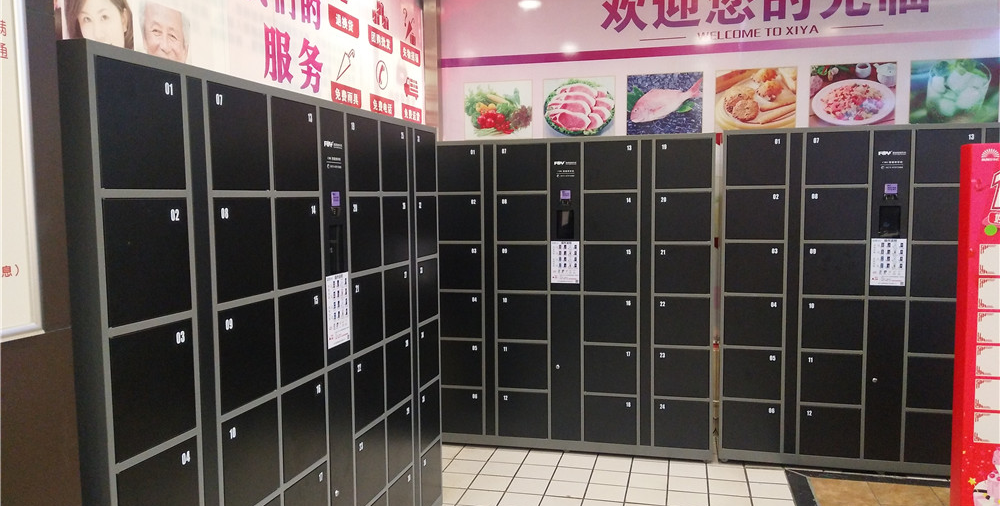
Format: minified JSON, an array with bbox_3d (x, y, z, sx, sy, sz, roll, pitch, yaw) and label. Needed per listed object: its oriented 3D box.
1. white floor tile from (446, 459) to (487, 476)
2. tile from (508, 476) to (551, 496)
[{"bbox_3d":[-0.193,1.193,4.179,0.197,0.010,0.197,0,5,14],"label":"white floor tile"},{"bbox_3d":[0.147,1.212,3.889,0.197,0.010,0.197,0,5,14],"label":"tile"}]

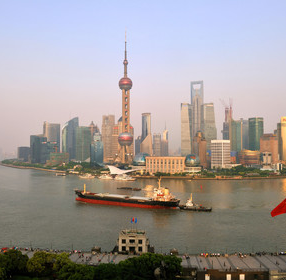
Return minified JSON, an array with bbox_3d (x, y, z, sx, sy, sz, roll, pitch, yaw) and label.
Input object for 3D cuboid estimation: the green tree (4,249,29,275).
[{"bbox_3d":[-45.300,44.034,110.042,9.600,10.200,9.600,0,-2,0],"label":"green tree"}]

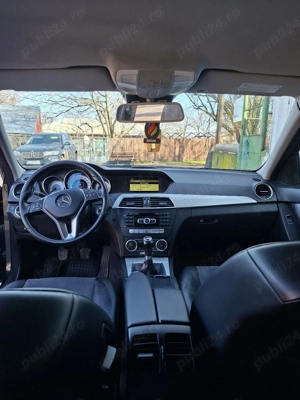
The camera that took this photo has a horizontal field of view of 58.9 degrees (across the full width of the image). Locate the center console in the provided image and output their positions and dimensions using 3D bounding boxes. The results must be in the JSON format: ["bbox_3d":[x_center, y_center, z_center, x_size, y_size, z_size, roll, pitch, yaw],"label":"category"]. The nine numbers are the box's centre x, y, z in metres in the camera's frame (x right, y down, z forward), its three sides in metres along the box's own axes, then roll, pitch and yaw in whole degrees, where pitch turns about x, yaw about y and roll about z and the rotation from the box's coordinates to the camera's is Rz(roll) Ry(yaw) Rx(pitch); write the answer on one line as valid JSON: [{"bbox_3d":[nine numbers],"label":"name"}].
[{"bbox_3d":[0.017,0.411,0.902,0.190,0.210,0.380,0,11,-4],"label":"center console"}]

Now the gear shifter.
[{"bbox_3d":[-0.005,0.251,1.165,0.065,0.155,0.075,0,11,-4],"label":"gear shifter"}]

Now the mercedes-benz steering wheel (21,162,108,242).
[{"bbox_3d":[-0.372,0.008,1.168,0.373,0.373,0.110,0,-15,-4],"label":"mercedes-benz steering wheel"}]

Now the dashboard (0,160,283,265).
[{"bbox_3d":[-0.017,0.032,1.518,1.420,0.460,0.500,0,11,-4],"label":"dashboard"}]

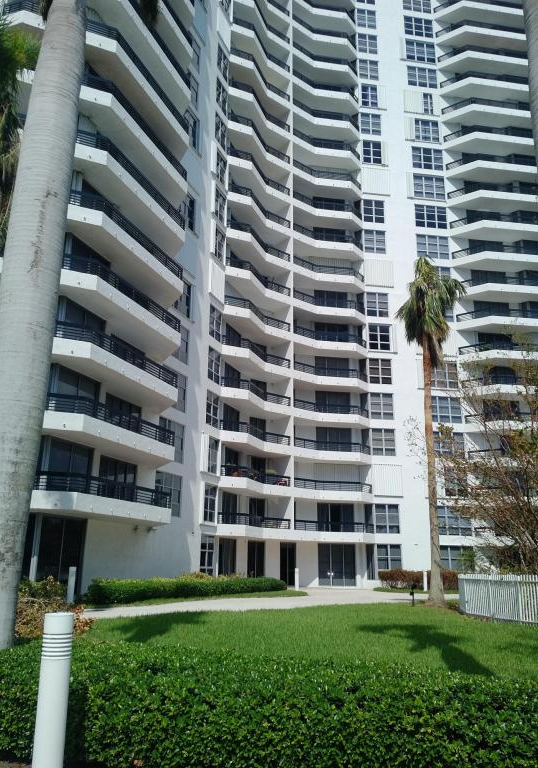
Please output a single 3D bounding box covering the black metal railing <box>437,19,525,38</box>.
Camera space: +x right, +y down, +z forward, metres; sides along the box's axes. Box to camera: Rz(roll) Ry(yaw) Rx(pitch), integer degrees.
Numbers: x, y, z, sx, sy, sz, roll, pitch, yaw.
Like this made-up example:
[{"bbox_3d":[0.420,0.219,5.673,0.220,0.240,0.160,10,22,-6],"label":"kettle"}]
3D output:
[{"bbox_3d":[20.178,-33.151,56.875,8.365,0.620,1.953,3,-16,-9],"label":"black metal railing"}]

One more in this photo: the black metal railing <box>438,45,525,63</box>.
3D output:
[{"bbox_3d":[18.580,-28.283,51.580,7.792,0.660,1.395,1,-16,-3],"label":"black metal railing"}]

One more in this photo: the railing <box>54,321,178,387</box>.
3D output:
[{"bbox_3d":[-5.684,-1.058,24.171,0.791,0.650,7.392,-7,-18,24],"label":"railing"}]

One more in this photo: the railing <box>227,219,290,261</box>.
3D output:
[{"bbox_3d":[-0.500,-10.192,42.821,1.162,0.620,6.535,-14,-21,41],"label":"railing"}]

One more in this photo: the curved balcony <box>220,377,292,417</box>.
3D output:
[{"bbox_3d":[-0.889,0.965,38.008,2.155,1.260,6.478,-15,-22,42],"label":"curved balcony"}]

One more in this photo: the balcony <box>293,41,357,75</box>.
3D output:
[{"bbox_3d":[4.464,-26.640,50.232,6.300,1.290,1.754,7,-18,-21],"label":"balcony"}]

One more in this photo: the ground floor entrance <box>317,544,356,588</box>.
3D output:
[{"bbox_3d":[4.825,12.727,42.026,2.750,2.901,0.250,3,-17,-8],"label":"ground floor entrance"}]

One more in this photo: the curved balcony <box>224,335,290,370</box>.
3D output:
[{"bbox_3d":[-0.693,-2.052,40.176,0.997,0.609,6.540,-11,-20,33],"label":"curved balcony"}]

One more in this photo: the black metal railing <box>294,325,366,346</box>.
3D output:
[{"bbox_3d":[4.832,-3.537,45.453,6.731,0.620,1.073,9,-18,-28],"label":"black metal railing"}]

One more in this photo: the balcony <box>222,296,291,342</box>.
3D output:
[{"bbox_3d":[-1.071,-4.351,41.140,2.051,1.238,6.503,-10,-20,31],"label":"balcony"}]

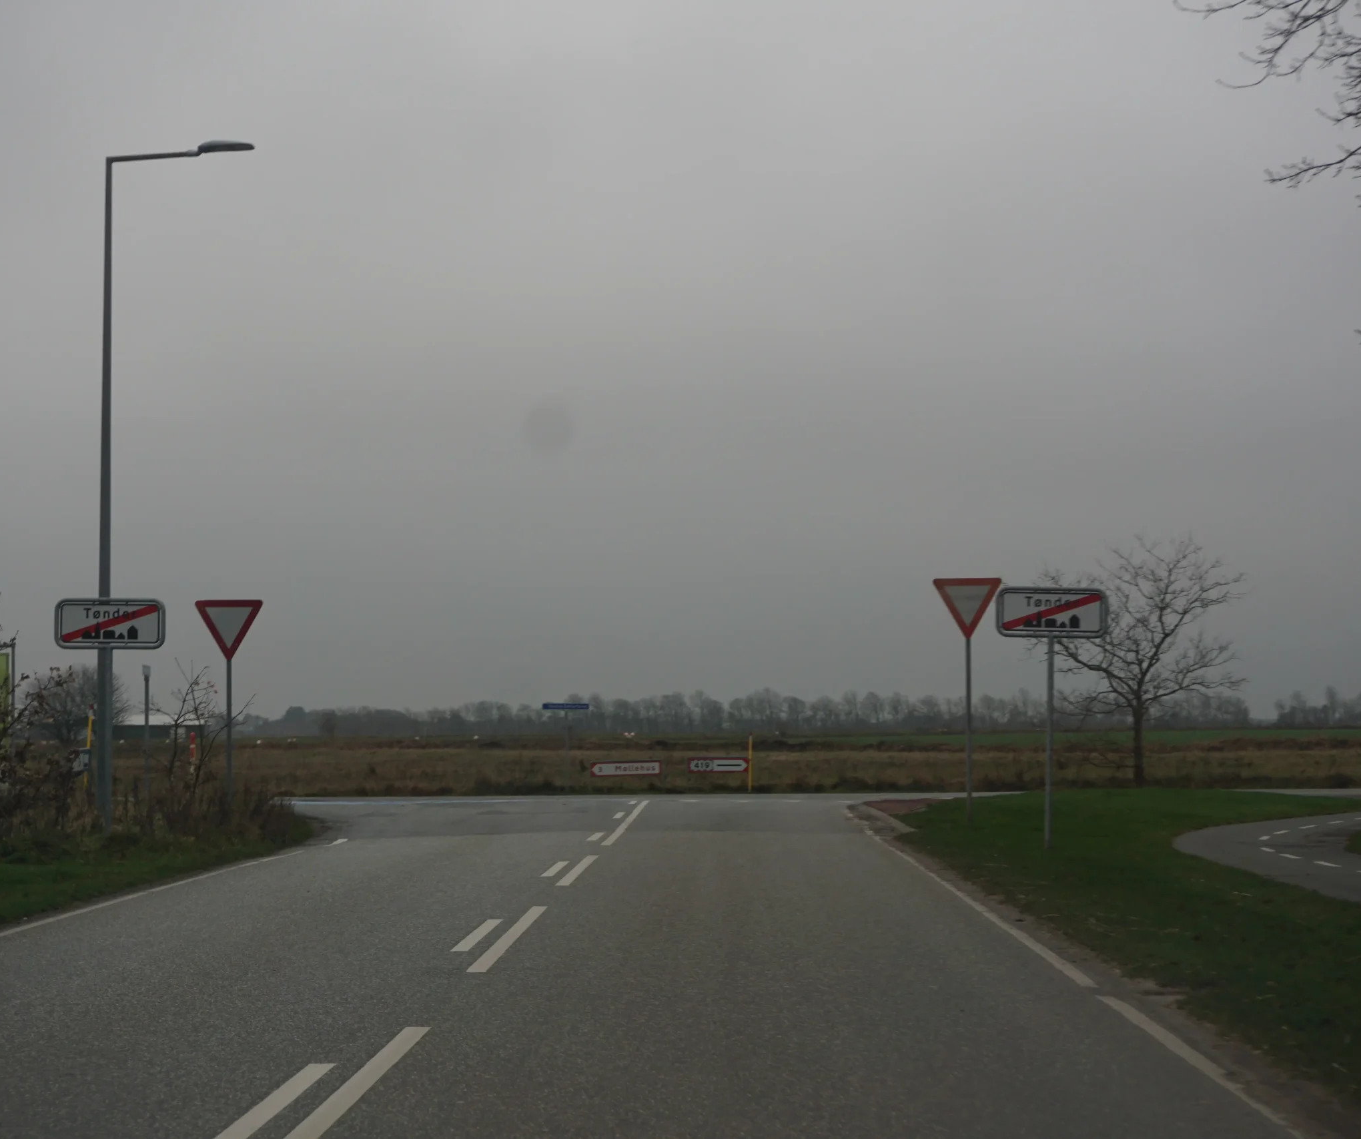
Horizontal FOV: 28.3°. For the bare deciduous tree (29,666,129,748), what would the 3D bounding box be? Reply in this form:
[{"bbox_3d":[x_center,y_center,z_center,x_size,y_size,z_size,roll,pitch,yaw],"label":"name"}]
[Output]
[{"bbox_3d":[-62.335,14.022,280.248,10.700,8.419,10.000,0,-3,1],"label":"bare deciduous tree"}]

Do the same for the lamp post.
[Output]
[{"bbox_3d":[-6.381,-1.095,34.056,1.910,8.704,0.330,0,-3,1],"label":"lamp post"}]

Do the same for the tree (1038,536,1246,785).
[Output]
[{"bbox_3d":[10.127,2.017,60.163,4.750,5.531,4.600,0,-3,1],"label":"tree"}]

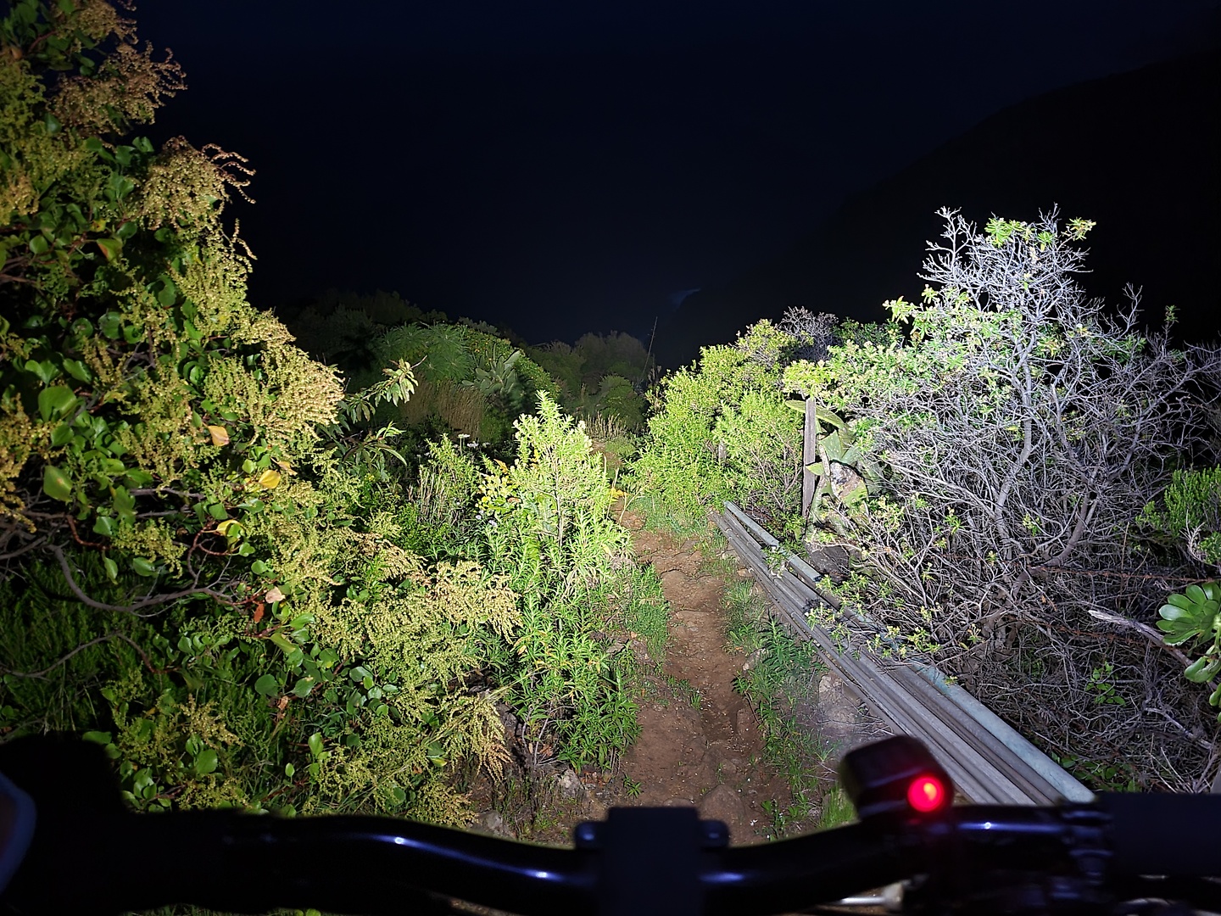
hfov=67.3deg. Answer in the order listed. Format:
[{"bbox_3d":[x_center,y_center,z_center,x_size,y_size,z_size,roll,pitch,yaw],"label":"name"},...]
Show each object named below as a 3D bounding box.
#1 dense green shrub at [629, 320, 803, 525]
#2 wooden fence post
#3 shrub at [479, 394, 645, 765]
[{"bbox_3d":[1.190,-0.430,10.500,2.000,2.200,1.800,-1,21,0],"label":"dense green shrub"},{"bbox_3d":[2.040,0.045,9.400,0.110,1.400,0.110,-1,21,0],"label":"wooden fence post"},{"bbox_3d":[-0.200,0.530,3.850,0.660,1.500,0.720,-1,21,0],"label":"shrub"}]

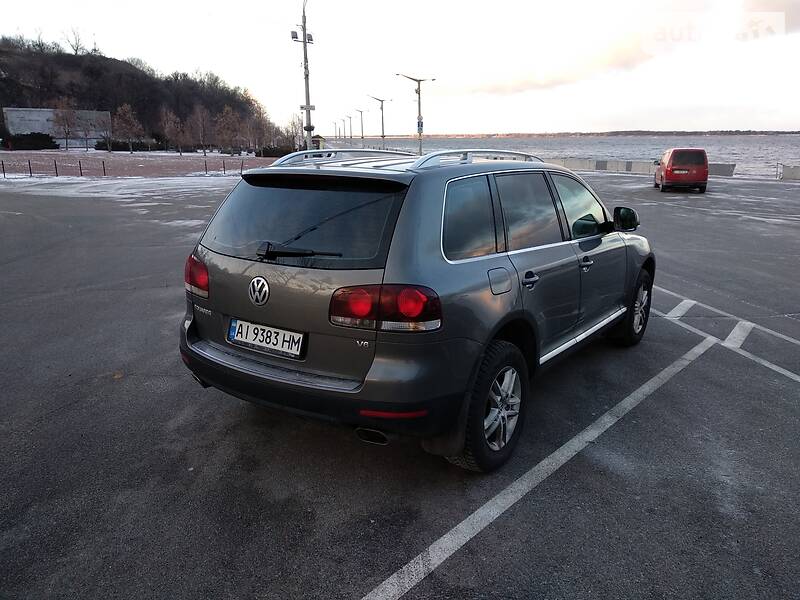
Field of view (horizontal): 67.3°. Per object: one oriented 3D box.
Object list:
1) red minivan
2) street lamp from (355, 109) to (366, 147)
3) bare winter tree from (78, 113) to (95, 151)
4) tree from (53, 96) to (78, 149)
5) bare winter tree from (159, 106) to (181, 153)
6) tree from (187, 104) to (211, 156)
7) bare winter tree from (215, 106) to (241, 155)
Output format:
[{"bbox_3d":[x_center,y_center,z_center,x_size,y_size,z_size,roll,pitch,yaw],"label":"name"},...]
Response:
[{"bbox_3d":[12.550,-5.840,26.750,1.820,1.830,4.400,4,15,17],"label":"red minivan"},{"bbox_3d":[-8.233,-36.514,128.929,2.700,8.200,0.400,0,15,0],"label":"street lamp"},{"bbox_3d":[-39.499,-21.004,75.088,1.980,4.630,1.980,0,15,0],"label":"bare winter tree"},{"bbox_3d":[-42.138,-21.940,74.830,3.210,6.450,3.210,0,15,0],"label":"tree"},{"bbox_3d":[-26.085,-19.079,67.332,2.440,4.960,2.440,0,15,0],"label":"bare winter tree"},{"bbox_3d":[-20.561,-17.072,60.628,2.400,5.050,2.400,0,15,0],"label":"tree"},{"bbox_3d":[-17.595,-17.029,60.642,2.600,4.760,2.600,0,15,0],"label":"bare winter tree"}]

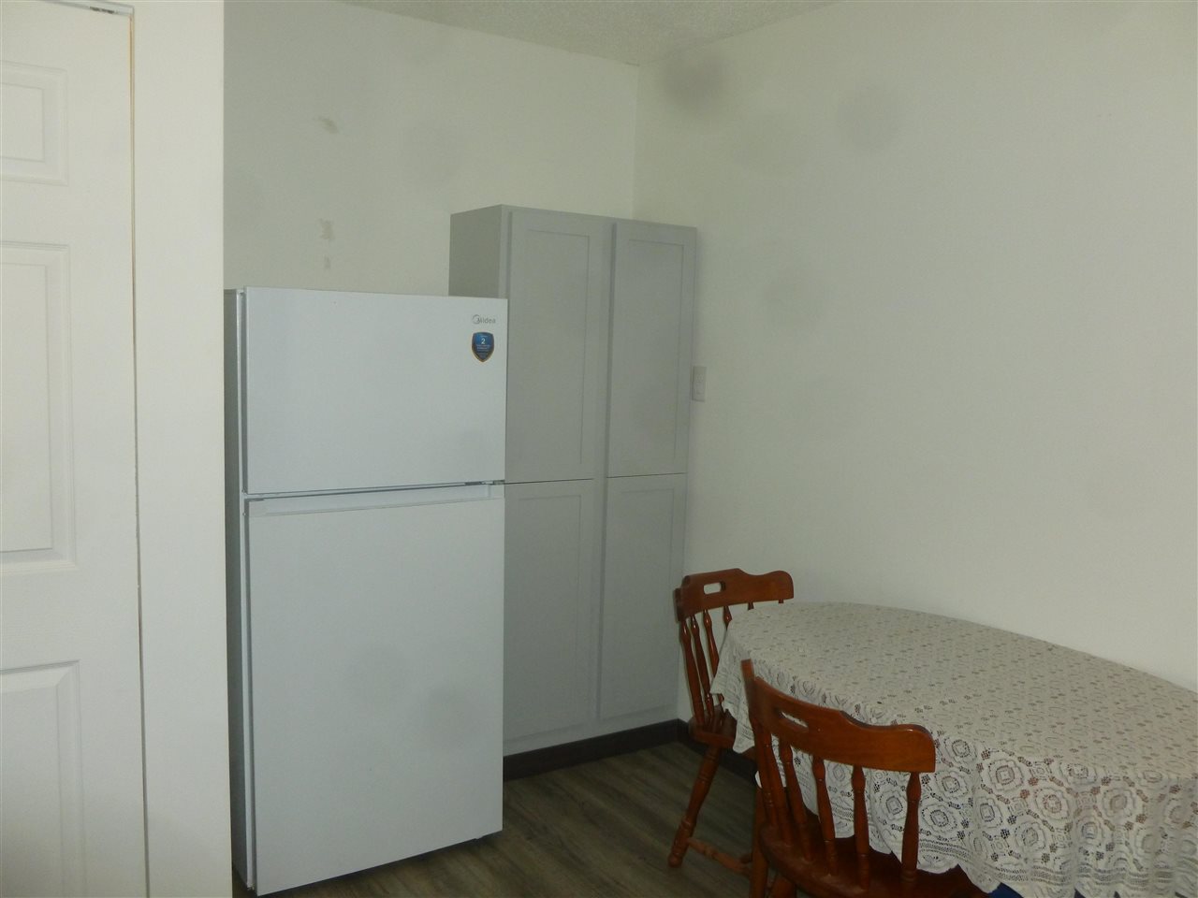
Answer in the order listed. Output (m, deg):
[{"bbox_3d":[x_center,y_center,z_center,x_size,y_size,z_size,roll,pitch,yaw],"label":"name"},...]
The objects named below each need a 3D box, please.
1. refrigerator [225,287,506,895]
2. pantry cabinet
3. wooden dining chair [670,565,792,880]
[{"bbox_3d":[-0.738,0.349,2.766,0.690,1.550,0.695,-2,7,-33],"label":"refrigerator"},{"bbox_3d":[-0.108,0.135,3.397,0.757,1.838,0.388,-2,7,-33],"label":"pantry cabinet"},{"bbox_3d":[0.465,0.768,2.582,0.450,0.825,0.510,-3,8,-36],"label":"wooden dining chair"}]

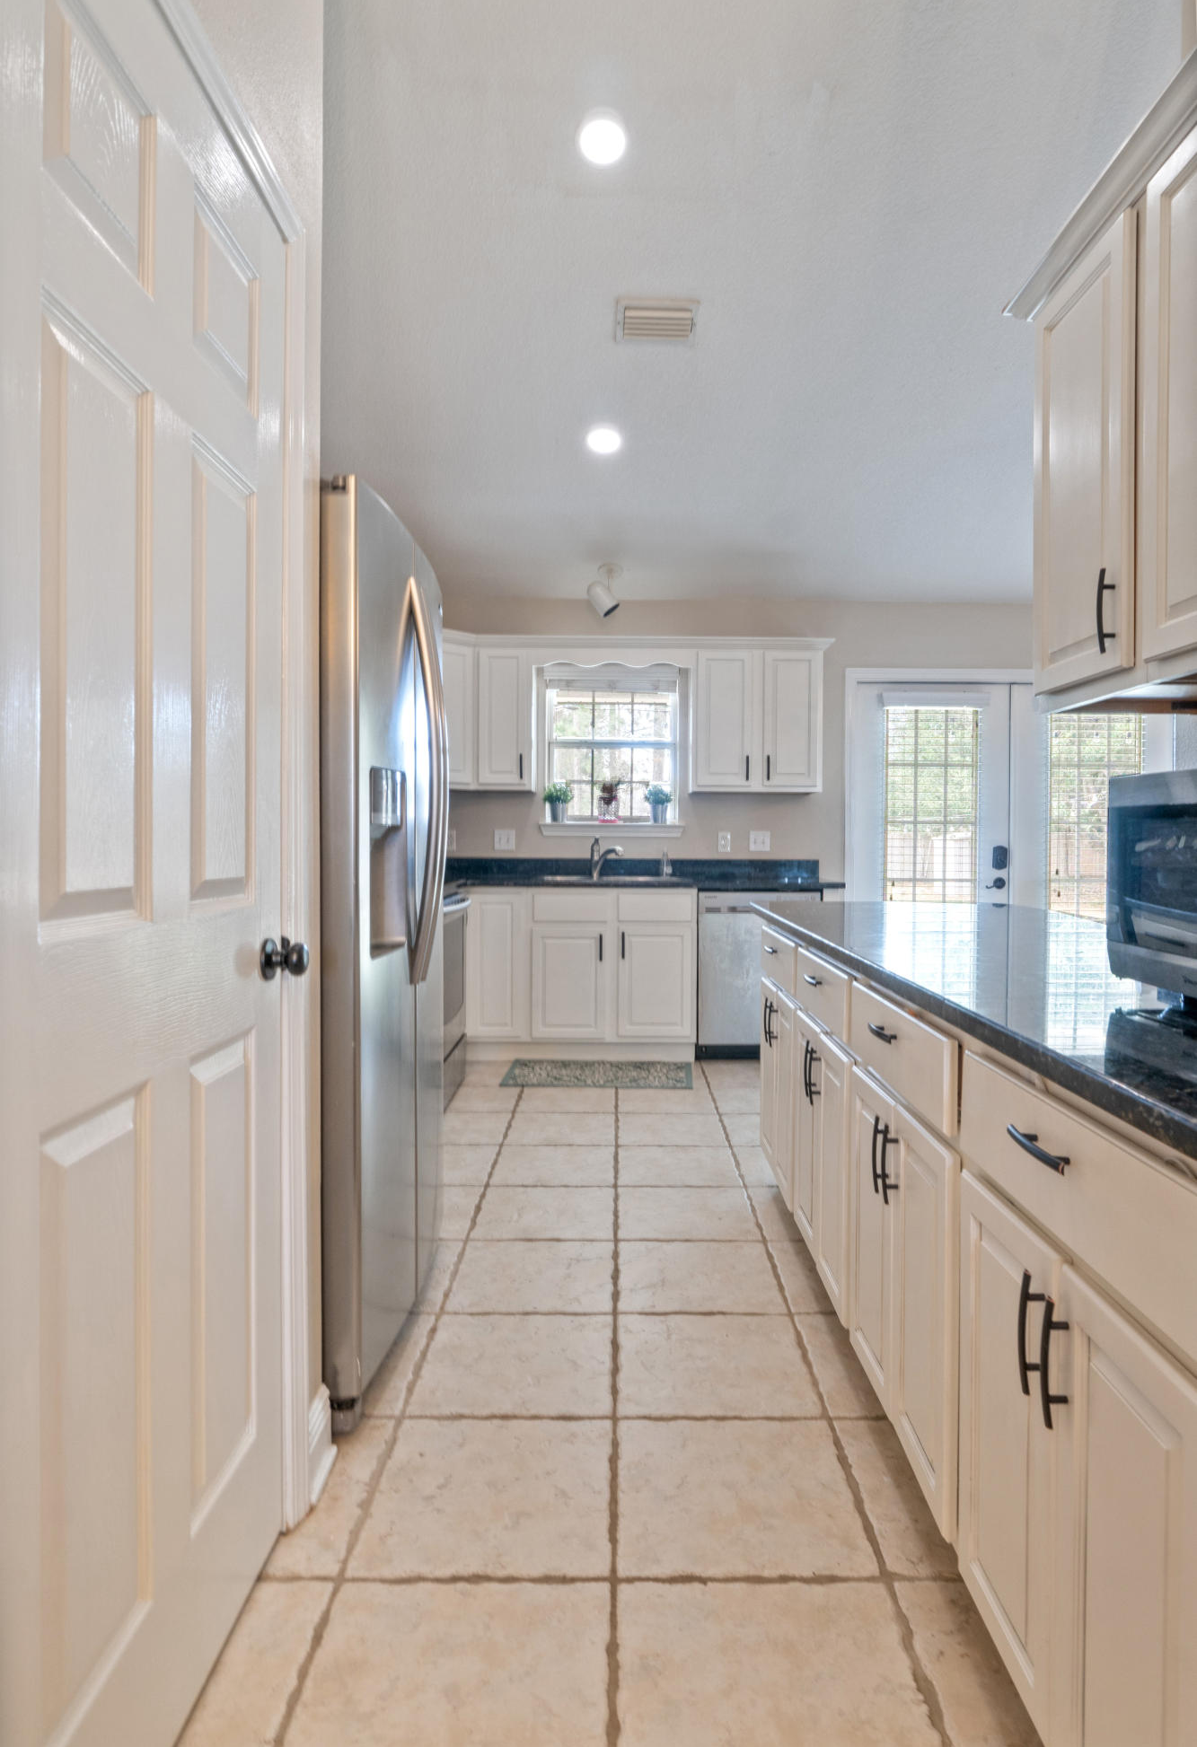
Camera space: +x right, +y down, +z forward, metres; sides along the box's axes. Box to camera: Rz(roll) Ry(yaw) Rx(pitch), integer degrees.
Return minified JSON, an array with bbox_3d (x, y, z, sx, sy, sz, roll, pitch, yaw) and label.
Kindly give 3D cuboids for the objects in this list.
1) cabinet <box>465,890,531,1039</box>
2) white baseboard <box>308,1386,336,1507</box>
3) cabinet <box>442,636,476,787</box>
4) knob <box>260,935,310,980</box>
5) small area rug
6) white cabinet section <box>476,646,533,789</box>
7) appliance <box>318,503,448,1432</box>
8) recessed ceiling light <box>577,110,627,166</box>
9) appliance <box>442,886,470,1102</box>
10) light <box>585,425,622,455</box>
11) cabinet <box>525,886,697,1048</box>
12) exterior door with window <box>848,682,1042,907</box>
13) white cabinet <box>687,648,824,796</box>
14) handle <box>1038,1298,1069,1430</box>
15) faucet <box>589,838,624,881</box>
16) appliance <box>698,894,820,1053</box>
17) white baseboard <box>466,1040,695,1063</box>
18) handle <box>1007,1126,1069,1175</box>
[{"bbox_3d":[-0.497,0.452,4.420,0.310,0.710,0.022,0,1,1],"label":"cabinet"},{"bbox_3d":[-0.497,1.004,1.590,0.027,0.130,0.150,0,2,1],"label":"white baseboard"},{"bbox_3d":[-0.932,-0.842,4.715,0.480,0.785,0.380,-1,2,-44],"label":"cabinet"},{"bbox_3d":[-0.491,0.134,1.410,0.066,0.066,0.066,0,2,1],"label":"knob"},{"bbox_3d":[0.010,0.943,4.260,0.880,0.012,0.460,0,2,3],"label":"small area rug"},{"bbox_3d":[-0.488,-0.819,4.865,0.296,0.754,0.310,0,1,1],"label":"white cabinet section"},{"bbox_3d":[-0.780,0.147,2.130,0.850,1.780,0.890,0,1,1],"label":"appliance"},{"bbox_3d":[0.013,-2.231,2.730,0.160,0.030,0.160,0,-18,1],"label":"recessed ceiling light"},{"bbox_3d":[-0.930,0.510,3.740,0.680,0.930,0.760,0,1,1],"label":"appliance"},{"bbox_3d":[0.024,-1.870,3.880,0.160,0.030,0.160,0,-18,1],"label":"light"},{"bbox_3d":[0.058,0.445,4.720,0.836,0.775,0.600,0,2,1],"label":"cabinet"},{"bbox_3d":[1.910,-0.080,5.130,0.870,2.000,0.050,0,1,1],"label":"exterior door with window"},{"bbox_3d":[0.833,-0.819,4.860,0.700,0.775,0.330,0,2,1],"label":"white cabinet"},{"bbox_3d":[0.468,0.502,0.918,0.032,0.135,0.011,0,1,1],"label":"handle"},{"bbox_3d":[0.045,-0.080,4.780,0.080,0.240,0.210,-1,2,-37],"label":"faucet"},{"bbox_3d":[0.805,0.505,4.720,0.605,0.860,0.600,0,1,1],"label":"appliance"},{"bbox_3d":[-0.088,0.893,4.490,1.140,0.100,0.020,0,2,1],"label":"white baseboard"},{"bbox_3d":[0.479,0.299,0.975,0.033,0.013,0.127,0,2,1],"label":"handle"}]

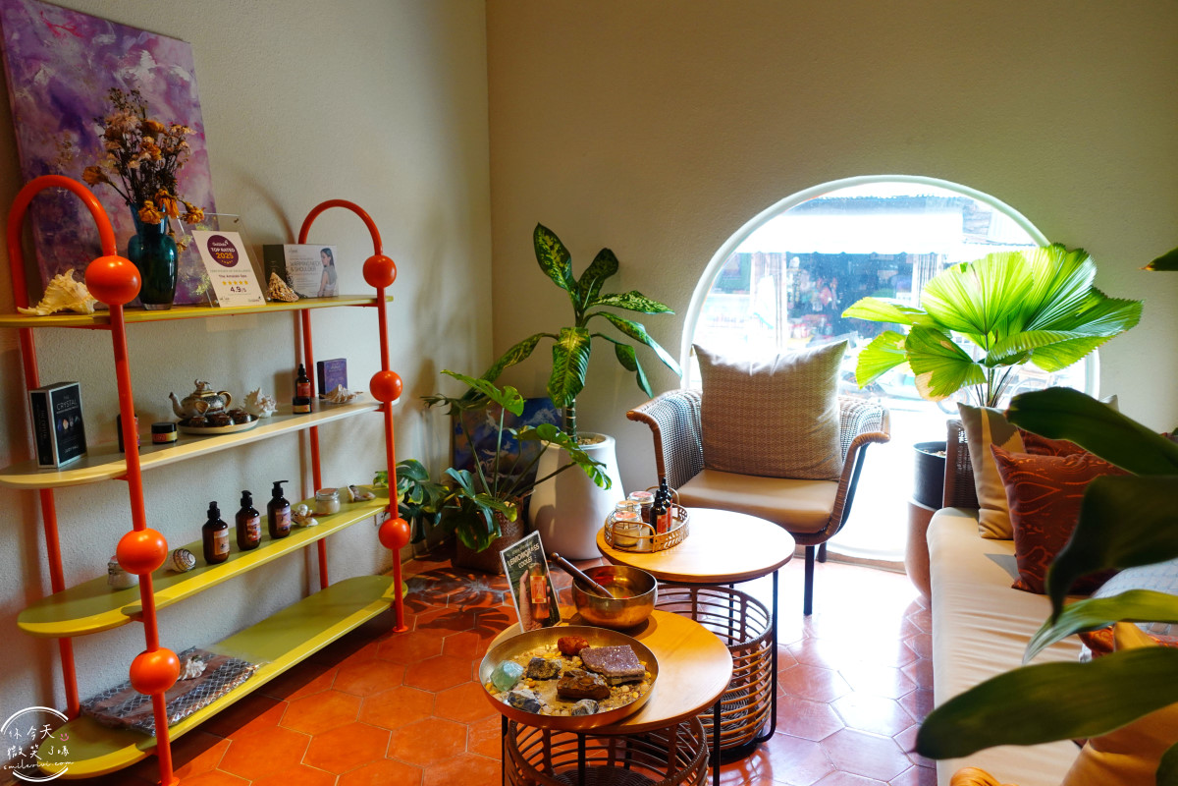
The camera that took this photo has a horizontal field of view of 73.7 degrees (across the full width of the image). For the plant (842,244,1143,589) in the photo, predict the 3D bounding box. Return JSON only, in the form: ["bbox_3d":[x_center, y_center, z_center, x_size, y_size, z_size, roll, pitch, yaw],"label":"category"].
[{"bbox_3d":[1.355,0.150,2.660,0.930,1.280,0.800,4,10,25],"label":"plant"}]

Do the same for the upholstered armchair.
[{"bbox_3d":[0.654,0.387,2.990,0.910,0.700,0.670,4,10,25],"label":"upholstered armchair"}]

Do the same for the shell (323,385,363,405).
[{"bbox_3d":[-0.800,0.003,2.535,0.128,0.060,0.080,-3,10,-15],"label":"shell"}]

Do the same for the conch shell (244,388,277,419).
[{"bbox_3d":[-0.962,0.030,2.300,0.092,0.085,0.080,-4,10,-23],"label":"conch shell"}]

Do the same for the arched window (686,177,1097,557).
[{"bbox_3d":[1.091,-0.076,3.046,1.490,1.490,0.100,4,10,24],"label":"arched window"}]

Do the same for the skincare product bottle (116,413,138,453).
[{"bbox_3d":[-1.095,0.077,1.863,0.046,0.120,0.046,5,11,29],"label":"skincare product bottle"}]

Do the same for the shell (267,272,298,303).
[{"bbox_3d":[-0.927,-0.320,2.380,0.090,0.085,0.080,-4,10,-23],"label":"shell"}]

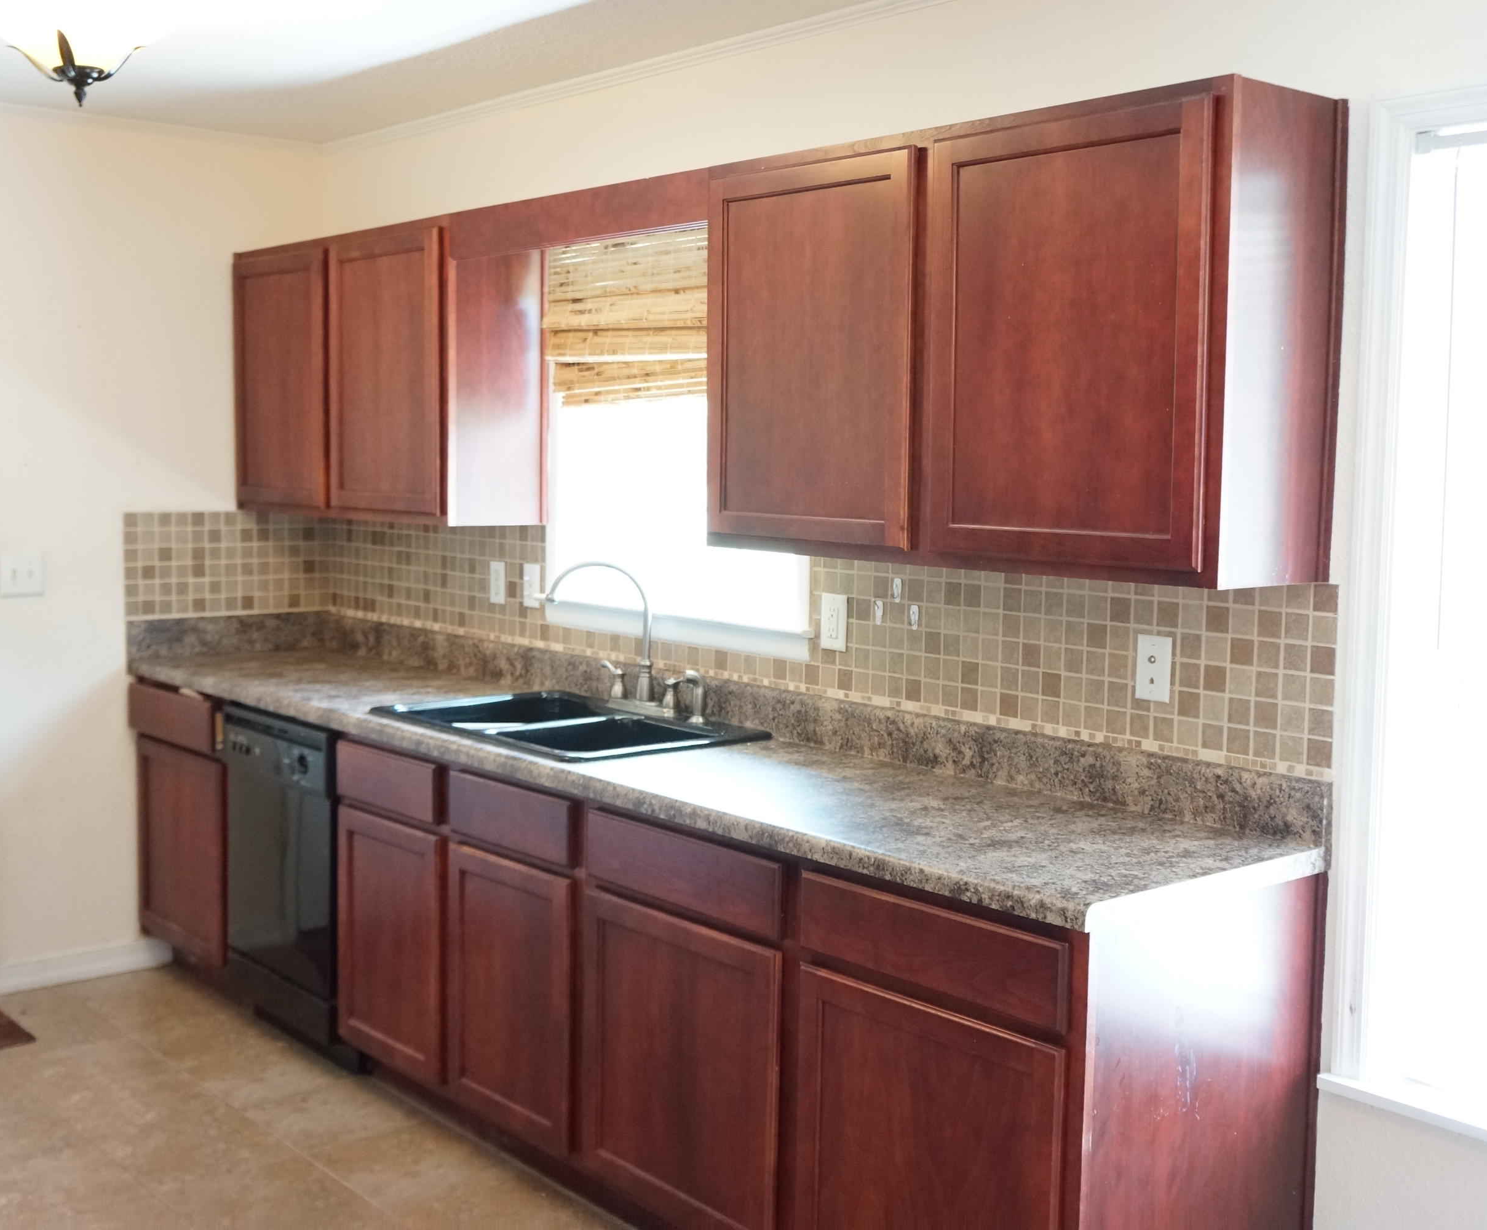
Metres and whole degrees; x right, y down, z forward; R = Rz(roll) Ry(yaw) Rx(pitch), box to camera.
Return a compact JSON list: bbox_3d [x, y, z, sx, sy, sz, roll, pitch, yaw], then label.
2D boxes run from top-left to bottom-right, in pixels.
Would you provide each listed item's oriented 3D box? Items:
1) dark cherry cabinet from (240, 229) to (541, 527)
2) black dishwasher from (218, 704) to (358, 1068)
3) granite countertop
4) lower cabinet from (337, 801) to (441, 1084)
[{"bbox_3d":[-1.021,-0.652,4.710,0.320,0.762,1.213,-4,7,-41],"label":"dark cherry cabinet"},{"bbox_3d":[-0.947,0.670,4.462,0.610,0.860,0.605,-4,7,-41],"label":"black dishwasher"},{"bbox_3d":[-0.417,0.274,3.849,0.637,0.043,3.446,-4,7,-41],"label":"granite countertop"},{"bbox_3d":[-0.584,0.730,4.045,0.597,0.560,0.483,-4,7,-41],"label":"lower cabinet"}]

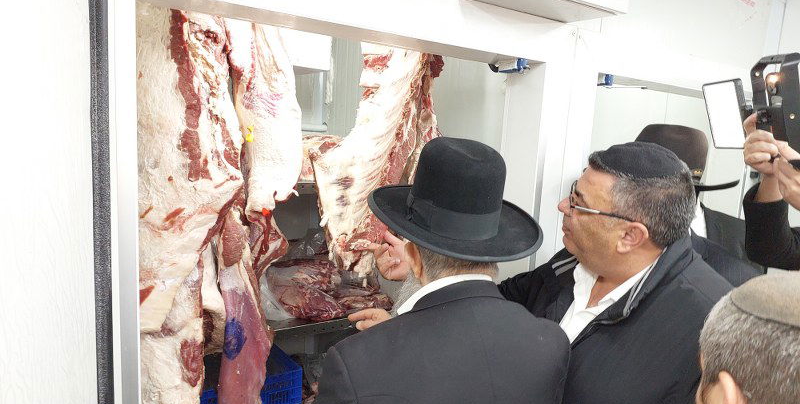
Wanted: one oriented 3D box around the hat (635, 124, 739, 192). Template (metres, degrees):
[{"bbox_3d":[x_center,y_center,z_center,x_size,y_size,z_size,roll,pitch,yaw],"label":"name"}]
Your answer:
[{"bbox_3d":[0.712,-0.122,1.420,0.370,0.150,0.330,-3,9,-35],"label":"hat"}]

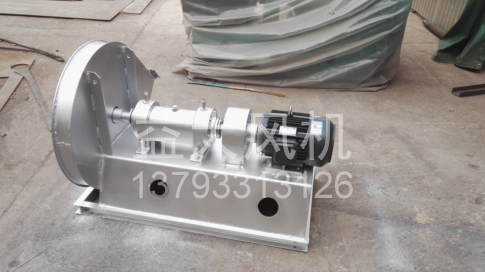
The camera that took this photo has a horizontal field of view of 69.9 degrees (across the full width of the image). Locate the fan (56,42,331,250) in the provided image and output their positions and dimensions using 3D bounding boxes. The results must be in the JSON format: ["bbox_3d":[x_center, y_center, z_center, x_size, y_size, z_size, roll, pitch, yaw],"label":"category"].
[{"bbox_3d":[-0.202,-0.060,2.152,1.468,0.952,1.077,7,30,7],"label":"fan"}]

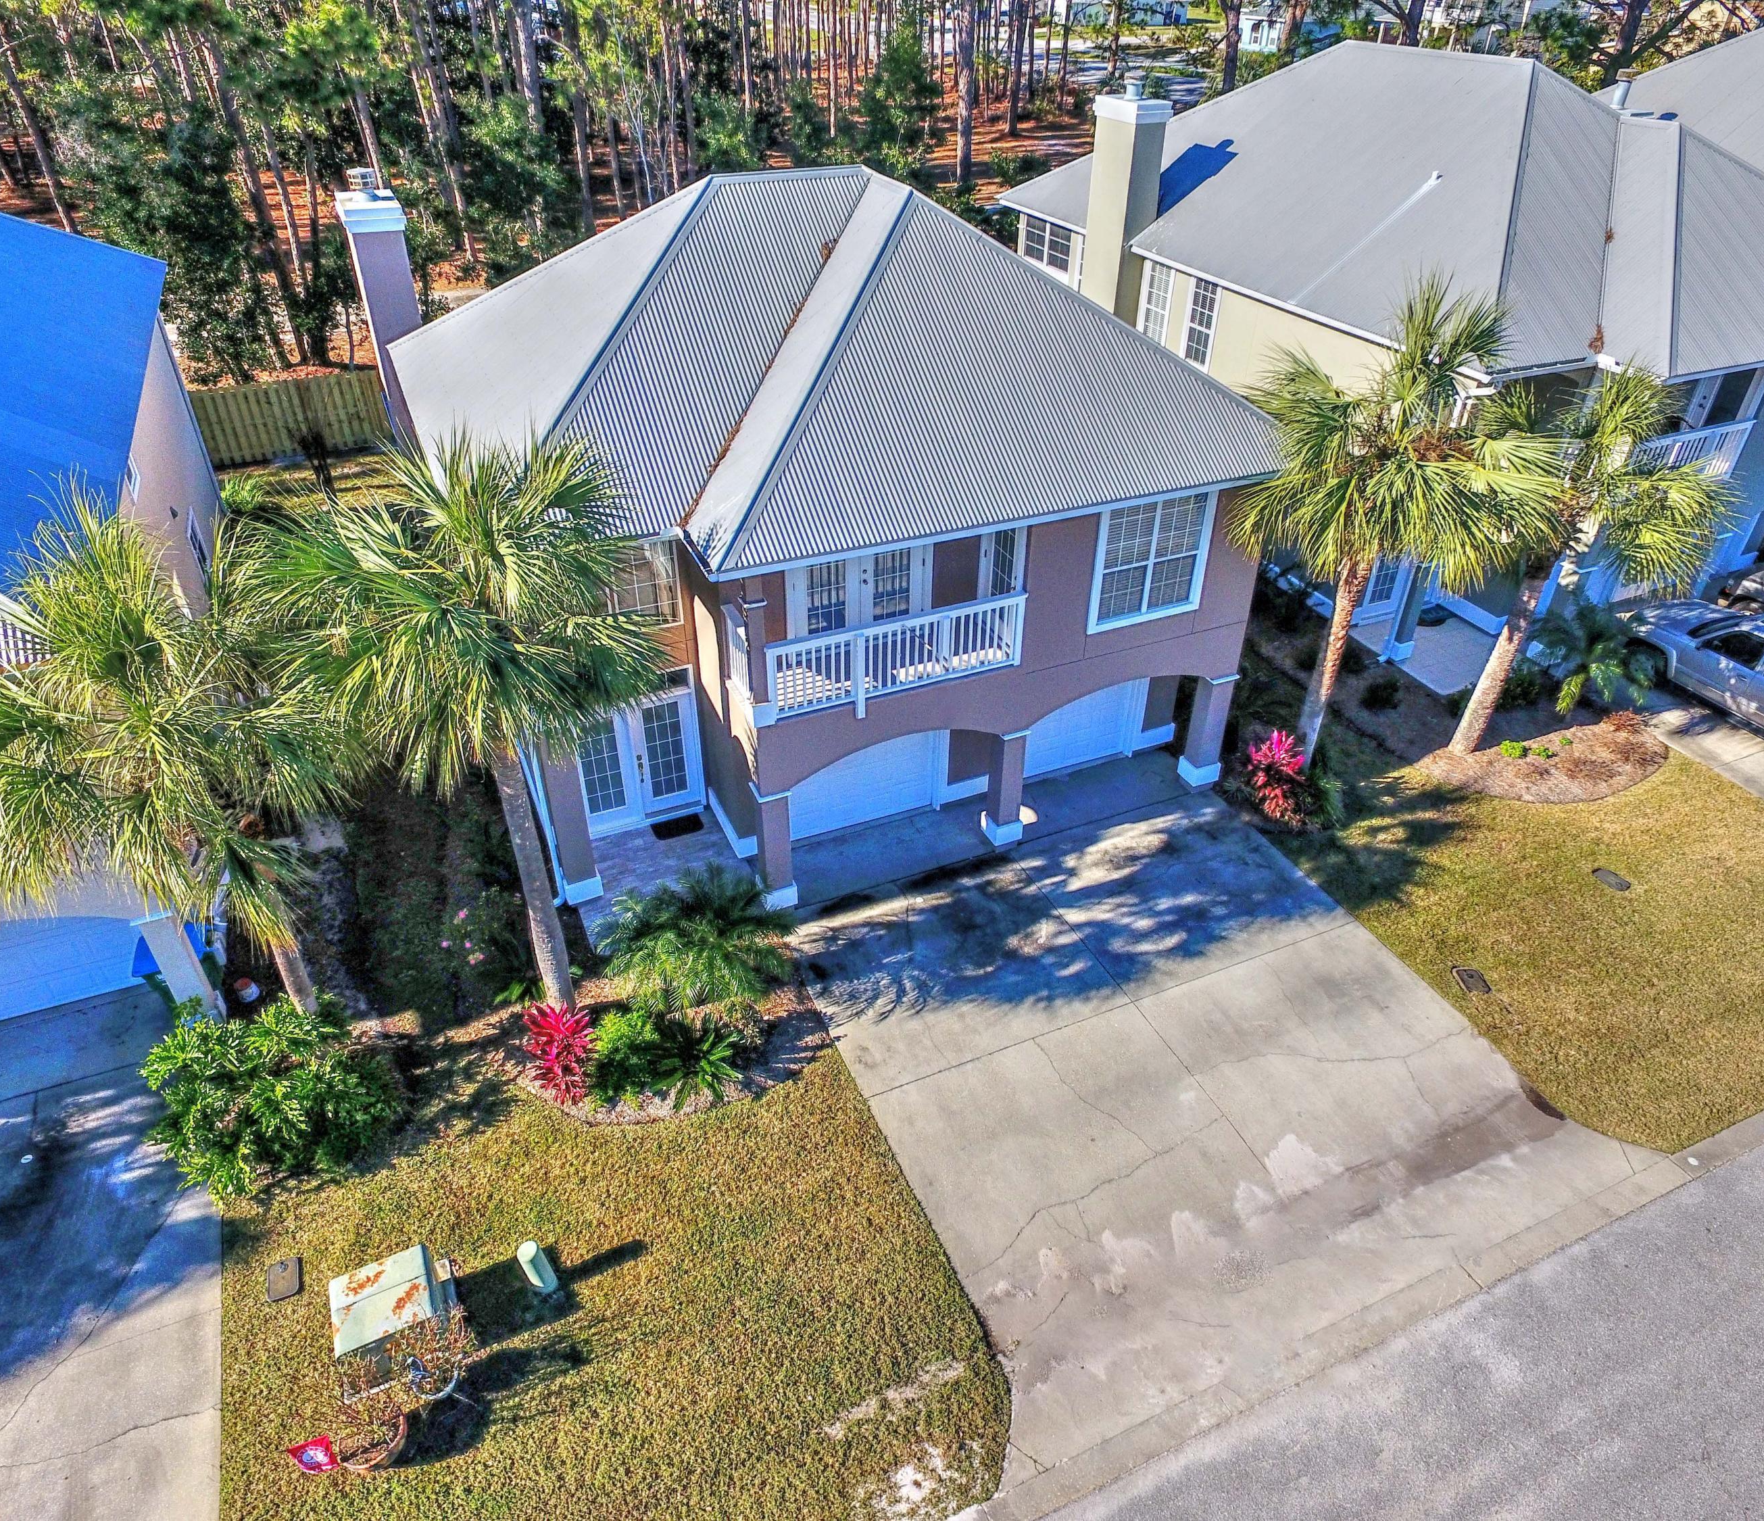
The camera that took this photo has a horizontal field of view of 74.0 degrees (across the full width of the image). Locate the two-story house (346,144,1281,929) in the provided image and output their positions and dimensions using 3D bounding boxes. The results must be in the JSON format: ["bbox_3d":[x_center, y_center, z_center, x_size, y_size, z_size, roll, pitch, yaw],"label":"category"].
[{"bbox_3d":[-1.946,-5.202,19.515,11.200,8.360,13.150,-14,38,-19],"label":"two-story house"}]

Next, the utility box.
[{"bbox_3d":[-4.727,5.353,11.249,0.880,0.760,0.860,-17,38,-22],"label":"utility box"}]

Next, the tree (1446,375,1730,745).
[{"bbox_3d":[10.386,-2.909,18.254,3.600,6.150,3.500,-14,38,-19],"label":"tree"}]

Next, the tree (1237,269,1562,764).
[{"bbox_3d":[7.134,-3.136,17.450,4.200,7.400,4.100,-14,38,-19],"label":"tree"}]

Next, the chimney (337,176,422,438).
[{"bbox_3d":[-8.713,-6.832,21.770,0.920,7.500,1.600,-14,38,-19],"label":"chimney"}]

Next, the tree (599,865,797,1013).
[{"bbox_3d":[-2.326,2.257,14.813,2.450,1.600,2.350,0,35,0],"label":"tree"}]

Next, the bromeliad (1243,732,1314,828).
[{"bbox_3d":[6.039,0.280,17.836,1.050,1.400,1.050,0,35,0],"label":"bromeliad"}]

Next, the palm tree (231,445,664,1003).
[{"bbox_3d":[-4.150,0.216,12.700,4.000,7.350,4.000,-14,38,-19],"label":"palm tree"}]

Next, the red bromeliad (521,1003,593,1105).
[{"bbox_3d":[-3.760,3.401,13.562,0.830,1.200,0.950,-14,38,-19],"label":"red bromeliad"}]

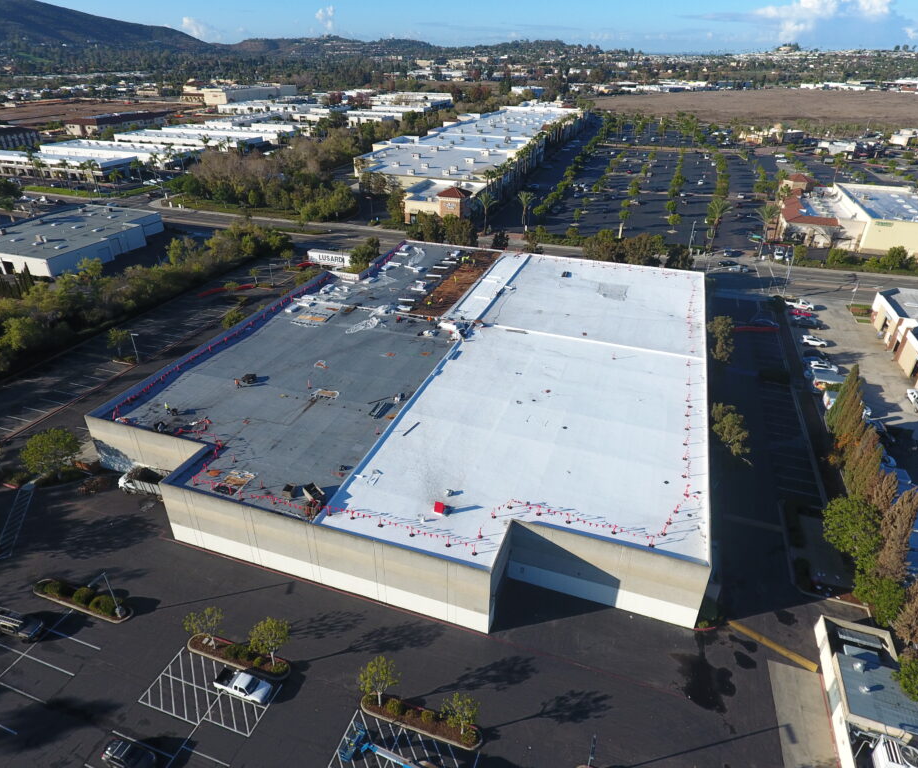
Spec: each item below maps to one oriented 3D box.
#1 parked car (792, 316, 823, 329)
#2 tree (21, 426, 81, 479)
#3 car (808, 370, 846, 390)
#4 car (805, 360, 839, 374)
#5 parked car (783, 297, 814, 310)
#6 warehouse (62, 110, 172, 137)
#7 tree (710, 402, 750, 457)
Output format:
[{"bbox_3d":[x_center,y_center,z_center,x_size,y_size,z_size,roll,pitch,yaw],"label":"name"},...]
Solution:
[{"bbox_3d":[70.399,-12.366,119.742,4.900,1.600,1.850,10,31,17],"label":"parked car"},{"bbox_3d":[-51.901,9.378,75.474,6.200,6.900,6.200,10,31,17],"label":"tree"},{"bbox_3d":[61.223,0.179,98.295,5.700,2.650,2.250,12,31,19],"label":"car"},{"bbox_3d":[64.520,-2.868,104.739,4.500,1.650,1.830,12,32,20],"label":"car"},{"bbox_3d":[75.220,-17.845,131.154,5.650,1.850,1.980,13,32,22],"label":"parked car"},{"bbox_3d":[-237.783,-184.751,415.675,25.000,8.800,76.000,6,30,10],"label":"warehouse"},{"bbox_3d":[34.542,8.858,76.788,5.600,8.400,5.600,10,31,17],"label":"tree"}]

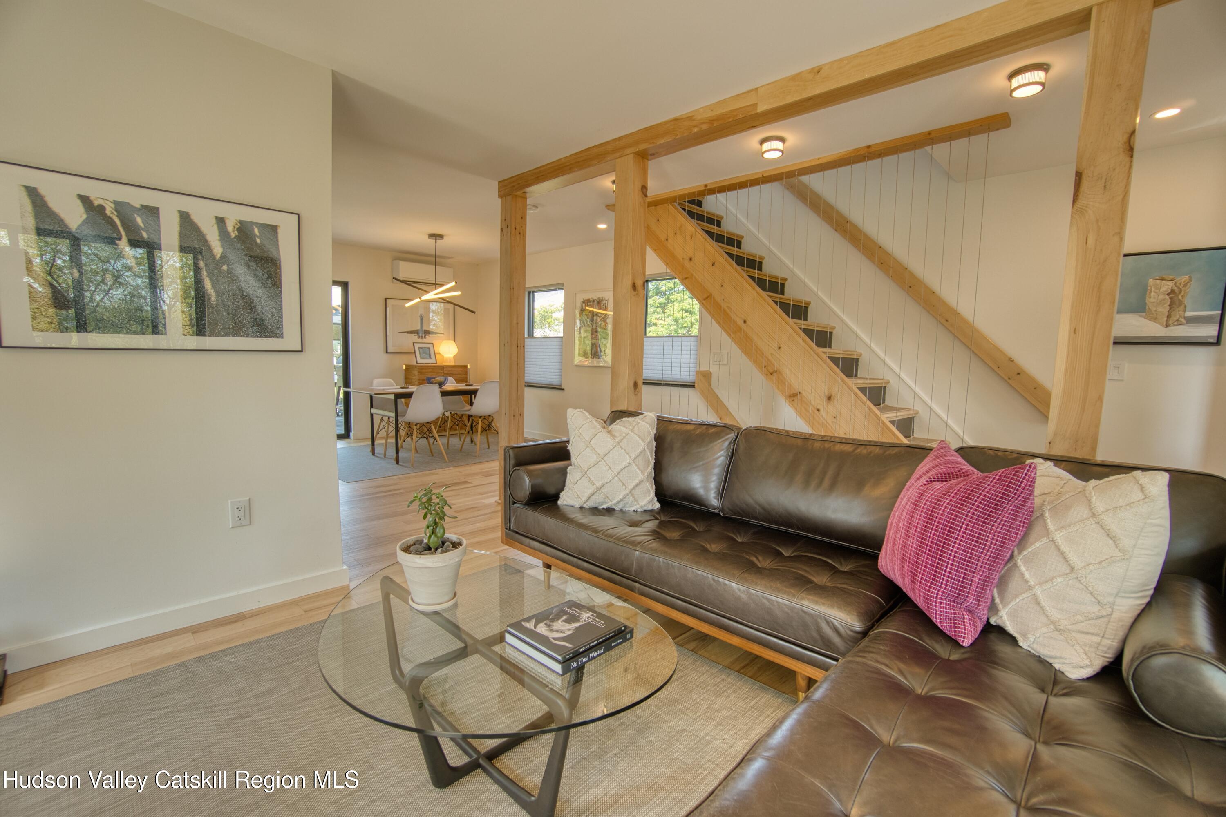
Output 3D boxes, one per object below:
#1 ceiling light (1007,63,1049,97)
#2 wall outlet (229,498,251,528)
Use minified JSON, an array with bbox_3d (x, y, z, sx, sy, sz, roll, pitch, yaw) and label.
[{"bbox_3d":[1.725,-1.353,2.122,0.148,0.078,0.148,8,9,43],"label":"ceiling light"},{"bbox_3d":[-1.584,0.445,2.172,0.071,0.116,0.009,-4,9,-42],"label":"wall outlet"}]

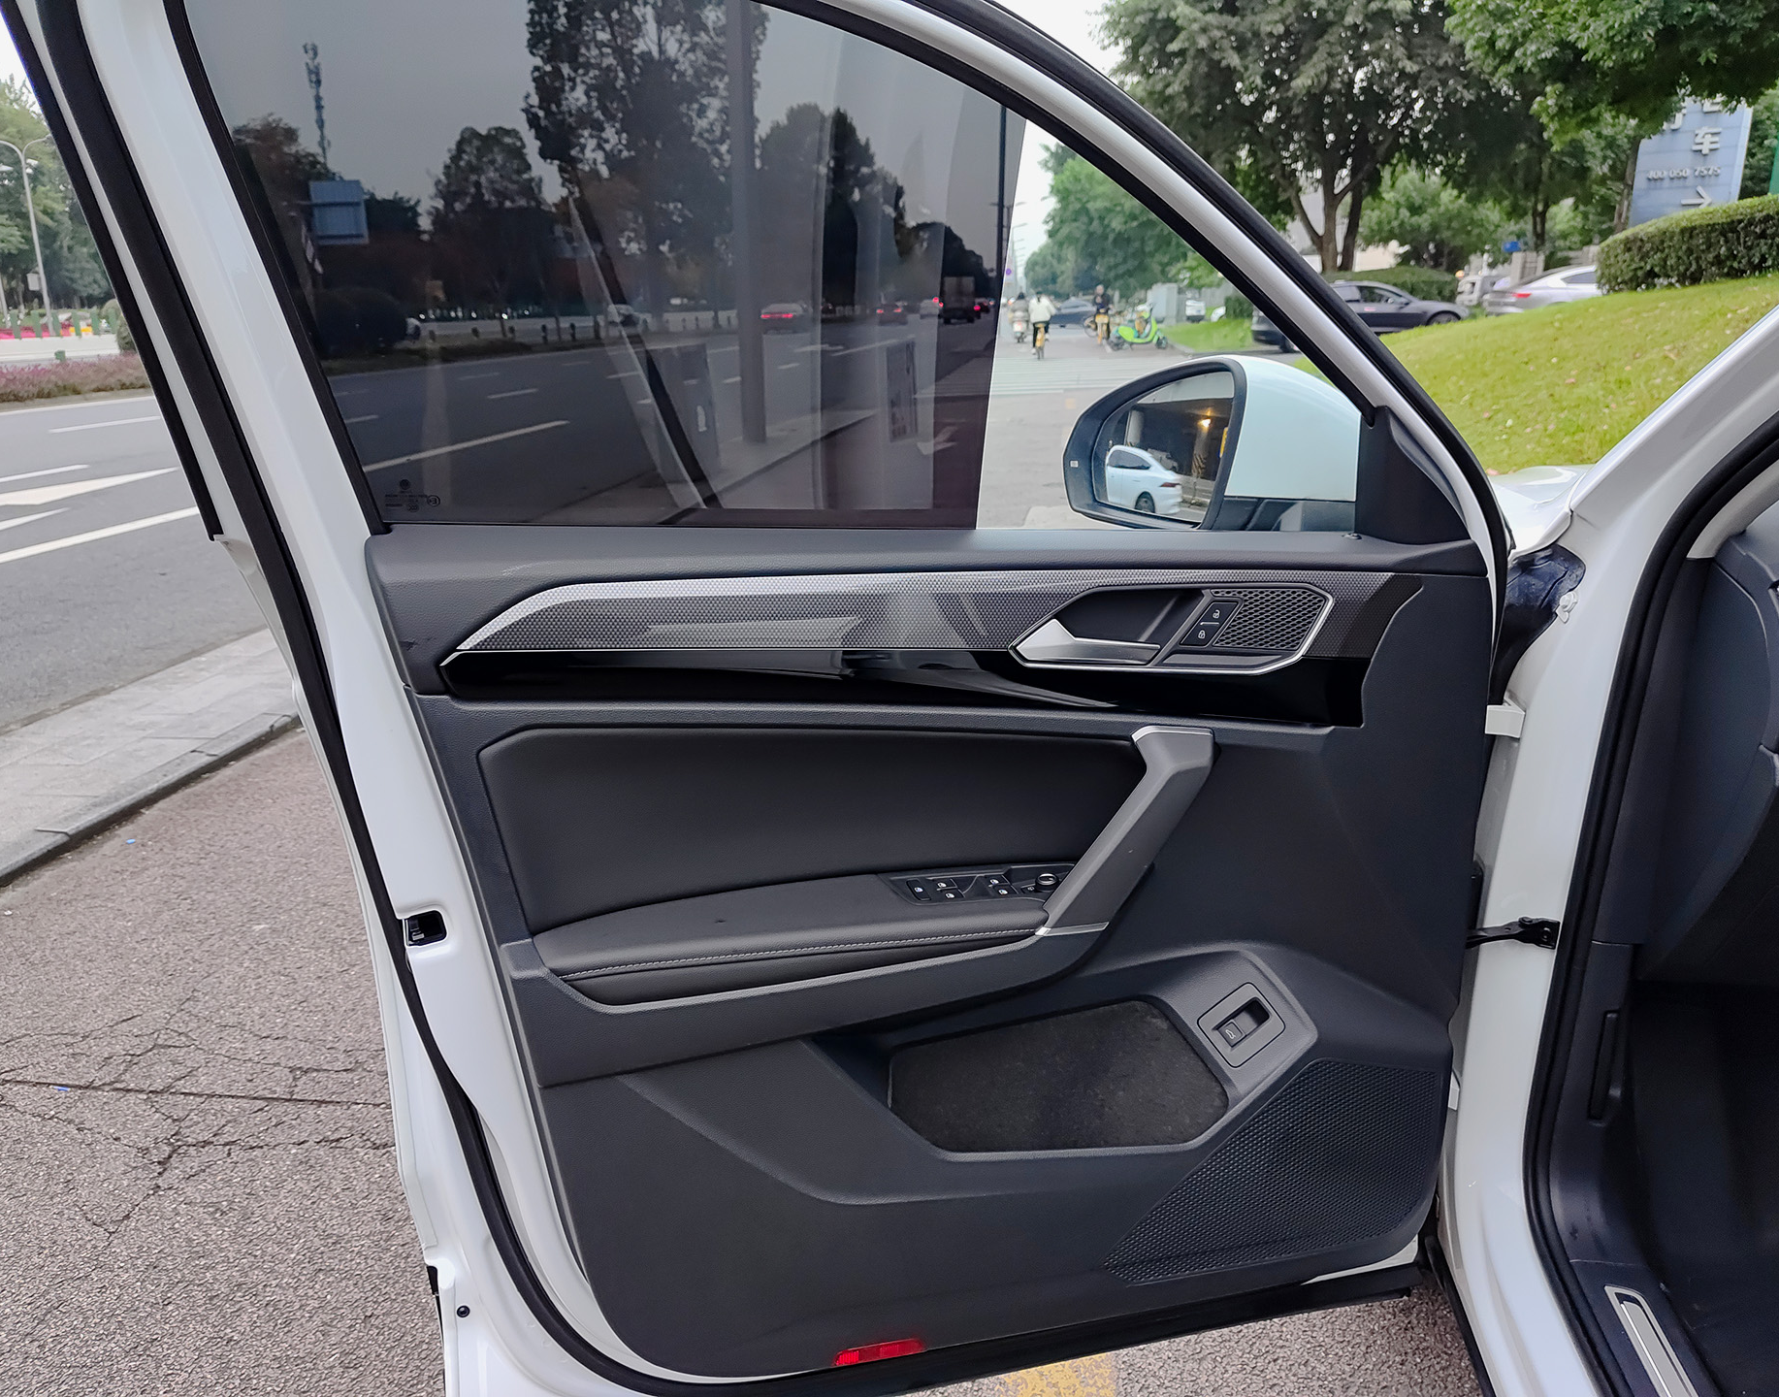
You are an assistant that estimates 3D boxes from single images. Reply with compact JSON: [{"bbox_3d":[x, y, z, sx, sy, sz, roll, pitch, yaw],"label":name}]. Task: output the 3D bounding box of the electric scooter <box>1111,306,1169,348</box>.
[{"bbox_3d":[6.589,-9.788,34.000,1.580,1.100,0.660,0,17,0],"label":"electric scooter"}]

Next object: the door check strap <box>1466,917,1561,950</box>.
[{"bbox_3d":[0.651,0.247,1.356,0.115,0.027,0.026,-6,18,-19],"label":"door check strap"}]

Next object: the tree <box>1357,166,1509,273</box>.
[{"bbox_3d":[17.532,-14.576,41.548,5.200,4.880,5.200,0,17,0],"label":"tree"}]

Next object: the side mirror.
[{"bbox_3d":[0.339,-0.263,1.317,0.170,0.175,0.245,-10,20,-30],"label":"side mirror"}]

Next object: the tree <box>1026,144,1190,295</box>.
[{"bbox_3d":[10.242,-20.838,58.452,8.000,8.040,8.000,0,17,0],"label":"tree"}]

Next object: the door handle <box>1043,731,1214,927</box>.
[{"bbox_3d":[0.205,0.114,1.098,0.072,0.200,0.065,23,11,-18],"label":"door handle"}]

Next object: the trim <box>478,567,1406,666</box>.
[{"bbox_3d":[0.053,-0.065,1.062,0.765,0.070,0.040,-1,17,-12],"label":"trim"}]

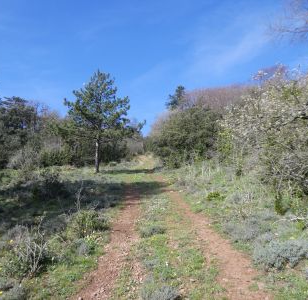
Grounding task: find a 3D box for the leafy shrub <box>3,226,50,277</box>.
[{"bbox_3d":[-1.702,1.358,3.750,0.571,0.658,0.514,0,-4,0],"label":"leafy shrub"}]

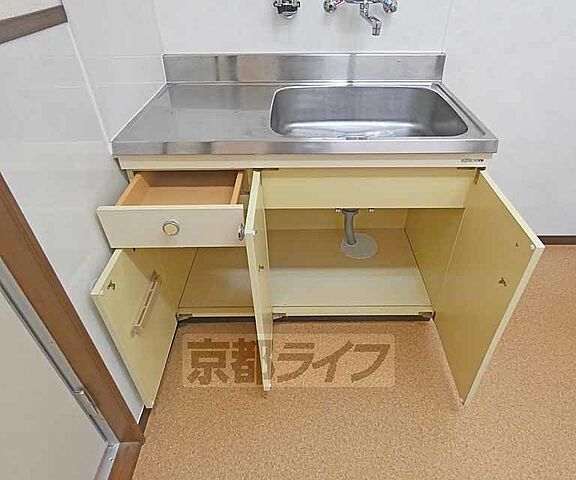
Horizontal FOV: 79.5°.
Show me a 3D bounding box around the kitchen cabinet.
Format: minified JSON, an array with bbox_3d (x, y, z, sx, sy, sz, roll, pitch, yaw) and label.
[{"bbox_3d":[0.049,0.001,1.281,1.050,0.750,0.885,0,38,3],"label":"kitchen cabinet"}]

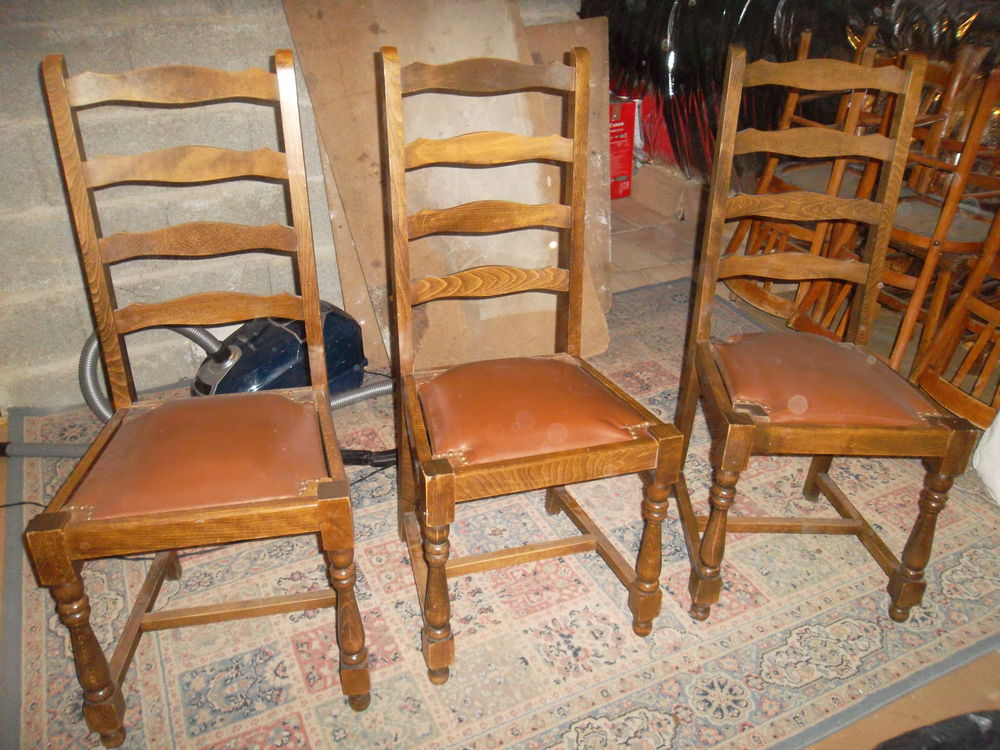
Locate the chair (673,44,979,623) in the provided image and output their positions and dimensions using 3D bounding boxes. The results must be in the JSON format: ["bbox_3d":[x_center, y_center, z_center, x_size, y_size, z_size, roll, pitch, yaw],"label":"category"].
[{"bbox_3d":[0.626,-0.062,1.556,0.451,1.059,0.467,1,27,-1],"label":"chair"}]

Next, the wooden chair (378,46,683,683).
[{"bbox_3d":[0.034,-0.017,1.448,0.451,1.059,0.467,-7,28,-16],"label":"wooden chair"}]

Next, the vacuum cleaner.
[{"bbox_3d":[-0.805,-0.025,2.286,1.050,0.285,0.600,1,27,0],"label":"vacuum cleaner"}]

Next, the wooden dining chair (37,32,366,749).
[{"bbox_3d":[-0.487,0.050,1.301,0.451,1.059,0.467,-5,28,-11],"label":"wooden dining chair"}]

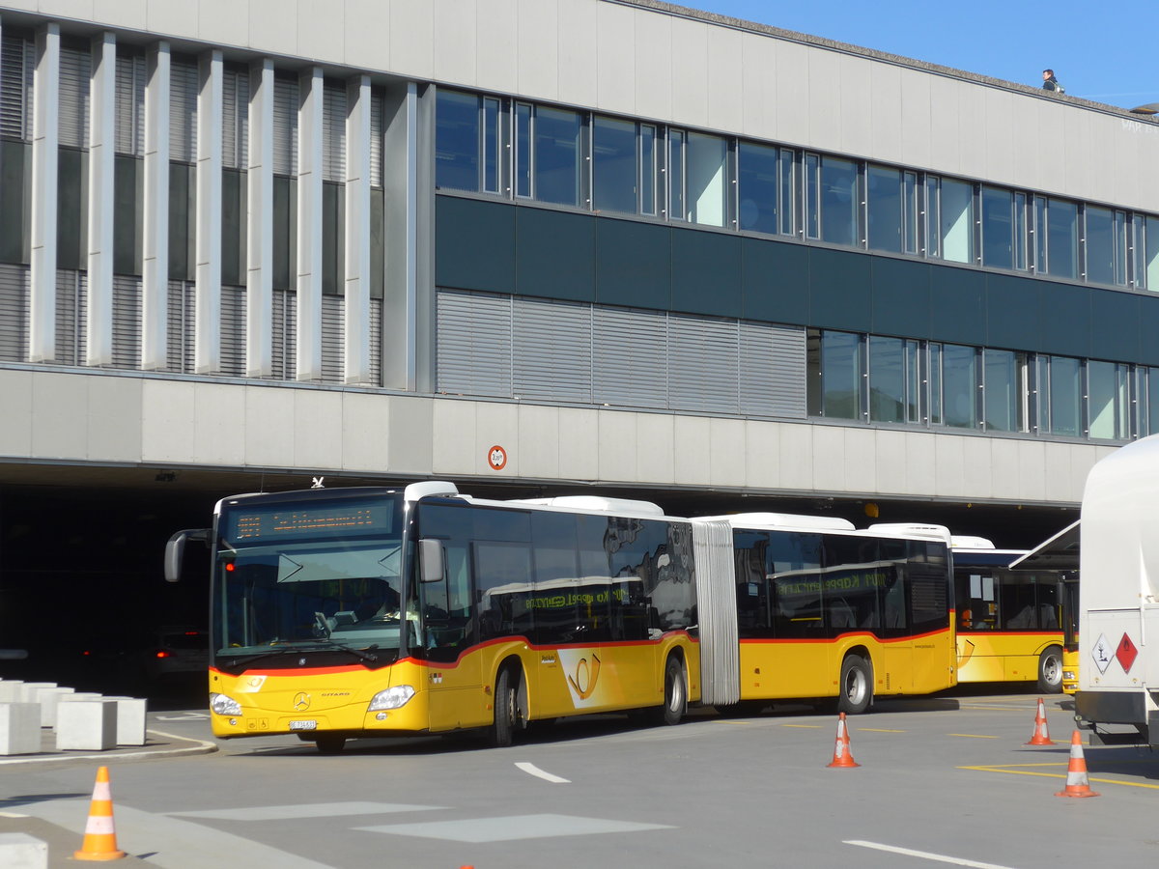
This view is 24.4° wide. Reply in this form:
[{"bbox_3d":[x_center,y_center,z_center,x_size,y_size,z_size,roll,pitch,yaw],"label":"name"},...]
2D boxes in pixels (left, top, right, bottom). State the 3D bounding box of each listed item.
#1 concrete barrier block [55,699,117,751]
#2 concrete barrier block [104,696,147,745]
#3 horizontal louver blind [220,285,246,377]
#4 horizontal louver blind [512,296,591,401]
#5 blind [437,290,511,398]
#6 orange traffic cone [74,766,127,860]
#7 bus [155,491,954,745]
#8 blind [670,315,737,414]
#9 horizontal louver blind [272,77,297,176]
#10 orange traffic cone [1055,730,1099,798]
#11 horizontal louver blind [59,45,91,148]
[{"bbox_3d":[-5.240,3.095,28.490,0.515,0.510,0.515,-1,-4,8],"label":"concrete barrier block"},{"bbox_3d":[-5.001,3.141,29.336,0.500,0.500,0.500,0,-4,-6],"label":"concrete barrier block"},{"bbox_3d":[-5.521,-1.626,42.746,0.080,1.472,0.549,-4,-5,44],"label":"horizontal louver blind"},{"bbox_3d":[-0.452,-1.415,45.508,1.836,1.688,0.100,4,-5,-44],"label":"horizontal louver blind"},{"bbox_3d":[-1.748,-1.480,44.792,0.080,1.682,1.687,-4,-5,44],"label":"blind"},{"bbox_3d":[-2.818,2.221,15.767,0.290,0.530,0.290,1,-4,-10],"label":"orange traffic cone"},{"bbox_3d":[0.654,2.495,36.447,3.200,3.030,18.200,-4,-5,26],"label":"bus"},{"bbox_3d":[2.277,-1.254,48.953,0.080,1.683,1.895,-4,-5,44],"label":"blind"},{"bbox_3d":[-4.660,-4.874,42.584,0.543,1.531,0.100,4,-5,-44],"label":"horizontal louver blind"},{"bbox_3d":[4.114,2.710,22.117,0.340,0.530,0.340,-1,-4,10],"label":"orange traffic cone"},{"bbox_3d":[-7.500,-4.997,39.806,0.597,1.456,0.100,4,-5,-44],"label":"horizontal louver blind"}]

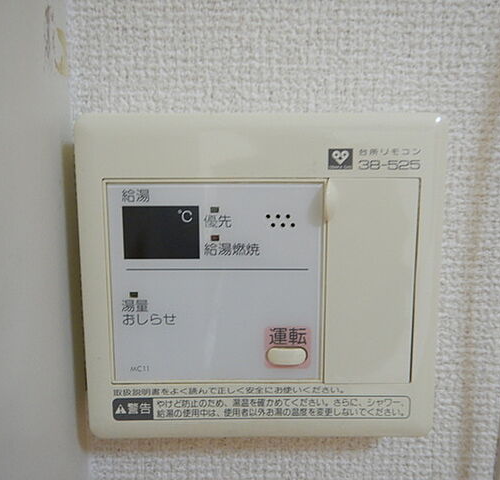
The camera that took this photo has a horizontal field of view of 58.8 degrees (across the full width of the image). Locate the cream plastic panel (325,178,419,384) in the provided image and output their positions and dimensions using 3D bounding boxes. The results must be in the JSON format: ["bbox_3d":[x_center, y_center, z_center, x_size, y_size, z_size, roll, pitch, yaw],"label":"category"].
[{"bbox_3d":[0.043,0.016,0.163,0.034,0.075,0.006,0,7,0],"label":"cream plastic panel"}]

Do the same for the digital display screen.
[{"bbox_3d":[-0.032,-0.003,0.160,0.027,0.019,0.004,0,7,0],"label":"digital display screen"}]

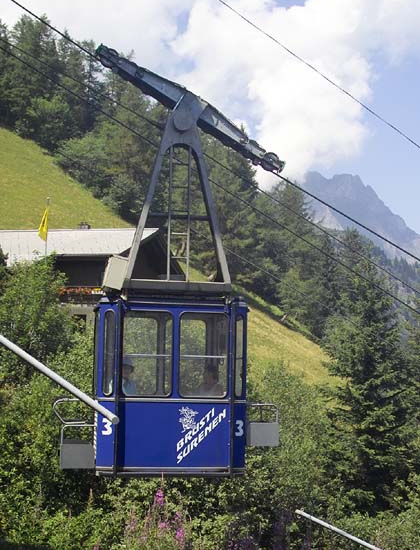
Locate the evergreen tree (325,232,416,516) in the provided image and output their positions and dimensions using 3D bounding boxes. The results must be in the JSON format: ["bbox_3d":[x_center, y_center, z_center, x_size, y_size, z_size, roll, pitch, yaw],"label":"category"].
[{"bbox_3d":[5.362,3.311,30.000,3.065,9.614,3.065,1,-6,0],"label":"evergreen tree"}]

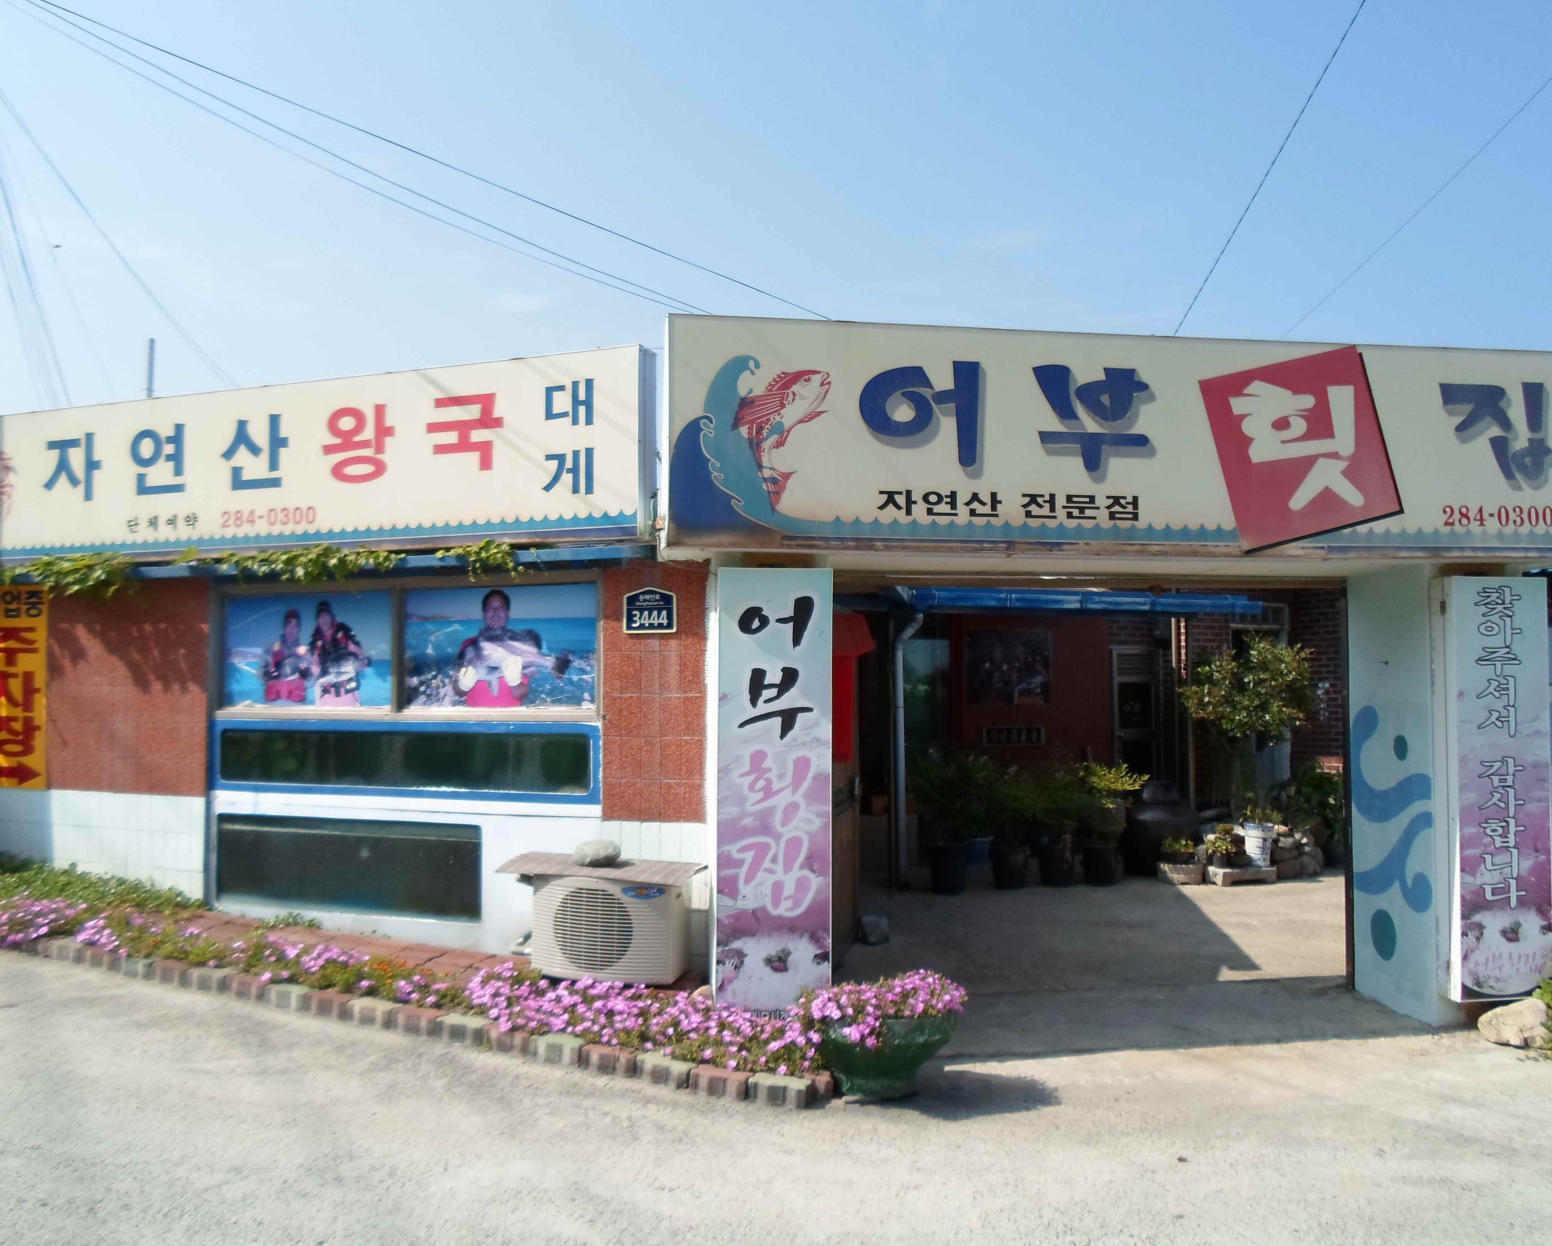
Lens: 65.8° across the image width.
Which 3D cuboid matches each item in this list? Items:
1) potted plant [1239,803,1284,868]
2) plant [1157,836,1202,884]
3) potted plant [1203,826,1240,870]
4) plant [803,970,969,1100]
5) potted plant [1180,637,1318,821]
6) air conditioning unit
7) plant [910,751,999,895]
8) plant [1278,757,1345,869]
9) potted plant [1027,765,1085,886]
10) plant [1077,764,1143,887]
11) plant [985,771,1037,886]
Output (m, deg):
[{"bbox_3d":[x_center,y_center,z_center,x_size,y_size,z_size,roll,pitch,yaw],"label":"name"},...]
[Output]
[{"bbox_3d":[3.550,1.568,8.906,0.337,0.464,0.320,0,-2,-8],"label":"potted plant"},{"bbox_3d":[2.910,1.731,8.828,0.344,0.337,0.309,0,-2,-8],"label":"plant"},{"bbox_3d":[3.241,1.642,8.826,0.258,0.313,0.245,0,-2,-8],"label":"potted plant"},{"bbox_3d":[0.384,1.541,4.560,0.616,0.438,0.554,0,-2,-8],"label":"plant"},{"bbox_3d":[3.781,0.851,9.676,1.127,1.462,1.015,0,-2,-8],"label":"potted plant"},{"bbox_3d":[-0.752,1.371,5.518,0.700,0.455,0.255,-1,-2,19],"label":"air conditioning unit"},{"bbox_3d":[1.211,1.399,8.474,0.604,0.990,0.574,0,-2,-8],"label":"plant"},{"bbox_3d":[4.259,1.514,9.669,0.564,0.819,0.564,0,-2,-8],"label":"plant"},{"bbox_3d":[2.011,1.472,8.787,0.427,0.860,0.427,0,-2,-8],"label":"potted plant"},{"bbox_3d":[2.383,1.456,8.779,0.493,0.887,0.468,0,-2,-8],"label":"plant"},{"bbox_3d":[1.660,1.476,8.644,0.383,0.845,0.383,0,-2,-8],"label":"plant"}]

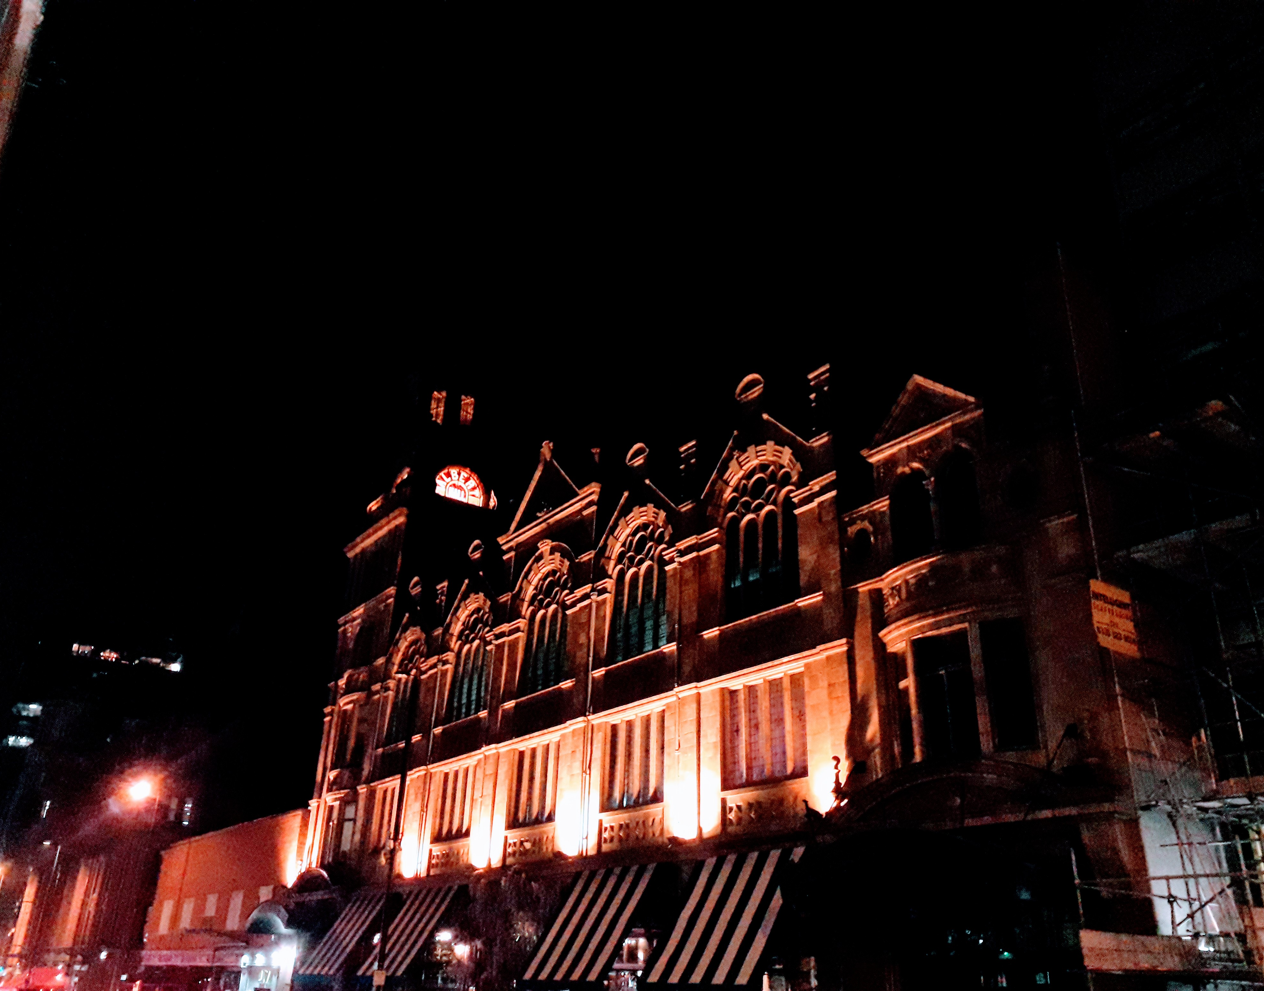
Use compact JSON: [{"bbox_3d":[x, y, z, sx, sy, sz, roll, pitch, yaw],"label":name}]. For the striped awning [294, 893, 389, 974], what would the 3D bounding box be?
[{"bbox_3d":[-10.462,15.943,37.305,1.740,2.871,3.393,20,-31,-32],"label":"striped awning"}]

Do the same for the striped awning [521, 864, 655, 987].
[{"bbox_3d":[-1.091,10.850,26.137,1.740,2.871,3.393,20,-31,-32],"label":"striped awning"}]

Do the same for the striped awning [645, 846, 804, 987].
[{"bbox_3d":[2.051,9.143,22.394,1.740,2.871,3.393,20,-31,-32],"label":"striped awning"}]

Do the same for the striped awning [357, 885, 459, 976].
[{"bbox_3d":[-7.320,14.236,33.561,1.740,2.871,3.393,20,-31,-32],"label":"striped awning"}]

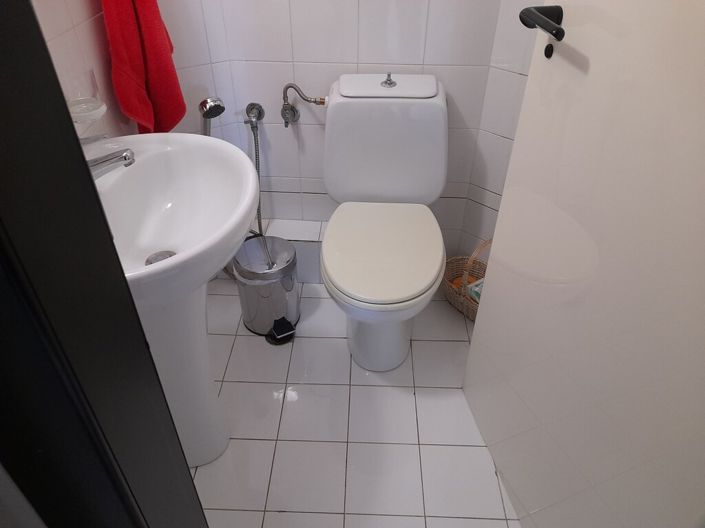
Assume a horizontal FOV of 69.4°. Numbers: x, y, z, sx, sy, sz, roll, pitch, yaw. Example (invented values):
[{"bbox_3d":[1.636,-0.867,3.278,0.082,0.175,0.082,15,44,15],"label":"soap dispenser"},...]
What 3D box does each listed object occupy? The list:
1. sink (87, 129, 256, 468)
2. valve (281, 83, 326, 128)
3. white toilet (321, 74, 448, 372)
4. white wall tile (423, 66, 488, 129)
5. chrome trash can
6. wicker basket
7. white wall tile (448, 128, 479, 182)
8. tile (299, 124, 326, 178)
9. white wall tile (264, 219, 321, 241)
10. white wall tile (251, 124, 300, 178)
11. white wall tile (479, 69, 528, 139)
[{"bbox_3d":[-0.405,0.169,1.221,0.433,0.792,0.554,2,38,1],"label":"sink"},{"bbox_3d":[-0.157,-0.511,1.636,0.143,0.147,0.085,1,38,1],"label":"valve"},{"bbox_3d":[0.097,-0.096,1.569,0.379,0.792,0.697,2,38,1],"label":"white toilet"},{"bbox_3d":[0.324,-0.540,1.657,0.202,0.202,0.012,1,38,1],"label":"white wall tile"},{"bbox_3d":[-0.281,0.087,1.739,0.210,0.286,0.252,-12,40,-15],"label":"chrome trash can"},{"bbox_3d":[0.456,0.034,1.805,0.185,0.294,0.322,-25,45,-29],"label":"wicker basket"},{"bbox_3d":[0.326,-0.383,1.796,0.210,0.206,0.010,2,38,1],"label":"white wall tile"},{"bbox_3d":[-0.086,-0.394,1.804,0.204,0.206,0.010,2,38,1],"label":"tile"},{"bbox_3d":[-0.220,-0.123,1.926,0.201,0.010,0.139,2,38,1],"label":"white wall tile"},{"bbox_3d":[-0.290,-0.400,1.807,0.204,0.206,0.010,2,38,1],"label":"white wall tile"},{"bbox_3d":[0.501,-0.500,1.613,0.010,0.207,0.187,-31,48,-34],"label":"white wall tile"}]

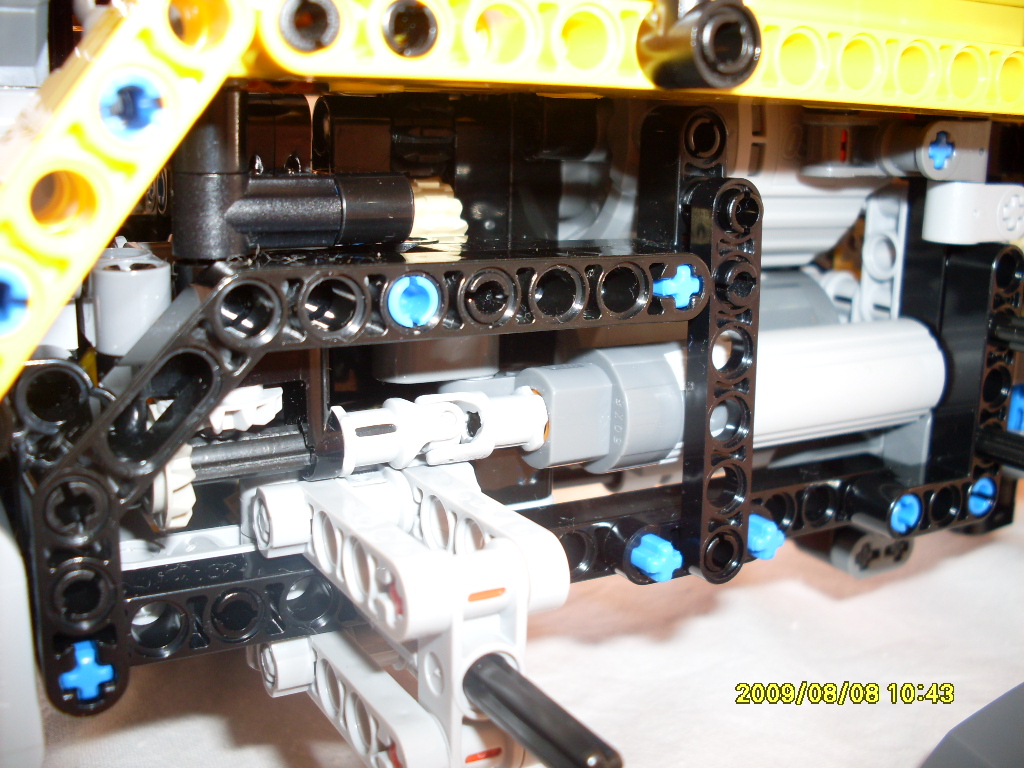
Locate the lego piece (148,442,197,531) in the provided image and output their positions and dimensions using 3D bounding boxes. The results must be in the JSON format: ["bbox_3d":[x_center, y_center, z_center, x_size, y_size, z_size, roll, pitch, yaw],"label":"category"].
[{"bbox_3d":[-0.034,0.008,0.109,0.006,0.012,0.012,-6,13,-29],"label":"lego piece"}]

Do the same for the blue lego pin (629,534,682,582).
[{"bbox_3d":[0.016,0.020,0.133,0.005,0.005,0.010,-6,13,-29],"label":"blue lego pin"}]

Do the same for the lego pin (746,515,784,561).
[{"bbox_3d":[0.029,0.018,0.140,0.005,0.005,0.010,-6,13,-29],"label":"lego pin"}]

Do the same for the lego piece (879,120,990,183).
[{"bbox_3d":[0.053,-0.030,0.143,0.015,0.007,0.008,-6,13,-29],"label":"lego piece"}]

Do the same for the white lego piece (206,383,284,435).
[{"bbox_3d":[-0.028,0.002,0.112,0.012,0.005,0.012,-6,13,-29],"label":"white lego piece"}]

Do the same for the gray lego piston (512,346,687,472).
[{"bbox_3d":[0.010,0.004,0.134,0.018,0.015,0.015,-6,13,-29],"label":"gray lego piston"}]

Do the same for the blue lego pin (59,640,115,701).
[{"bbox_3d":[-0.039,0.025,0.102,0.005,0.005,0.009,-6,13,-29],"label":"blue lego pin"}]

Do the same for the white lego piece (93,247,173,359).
[{"bbox_3d":[-0.037,-0.008,0.109,0.007,0.010,0.007,-6,13,-29],"label":"white lego piece"}]

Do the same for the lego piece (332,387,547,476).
[{"bbox_3d":[-0.008,0.005,0.124,0.024,0.008,0.008,-6,13,-29],"label":"lego piece"}]

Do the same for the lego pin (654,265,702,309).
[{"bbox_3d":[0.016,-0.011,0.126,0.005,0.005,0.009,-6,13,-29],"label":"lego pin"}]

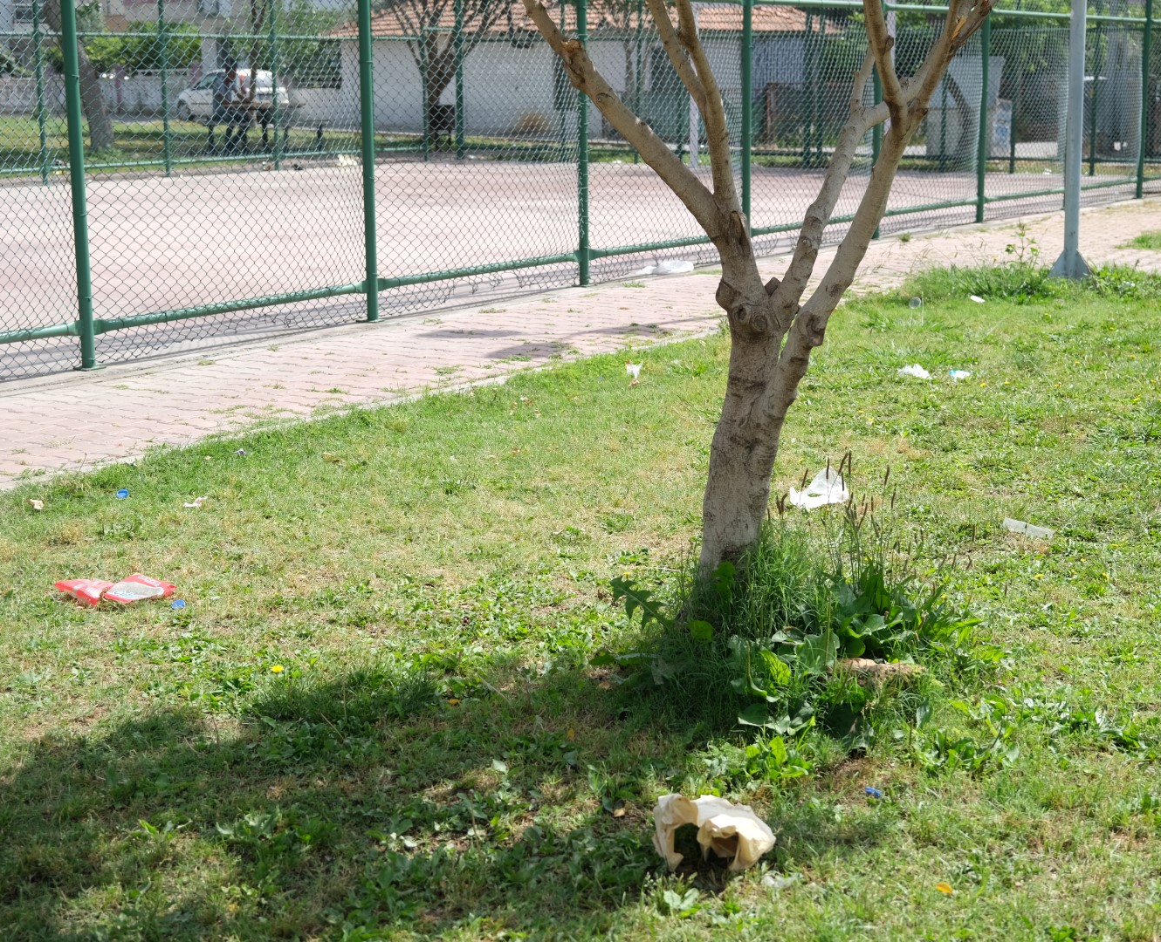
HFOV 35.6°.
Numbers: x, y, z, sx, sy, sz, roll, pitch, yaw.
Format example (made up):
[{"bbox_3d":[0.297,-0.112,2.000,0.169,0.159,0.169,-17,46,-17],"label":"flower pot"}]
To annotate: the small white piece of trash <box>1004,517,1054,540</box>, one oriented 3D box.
[{"bbox_3d":[1.323,0.170,5.335,0.075,0.030,0.170,-10,15,-39],"label":"small white piece of trash"}]

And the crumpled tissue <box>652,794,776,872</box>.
[{"bbox_3d":[0.231,0.631,3.137,0.205,0.090,0.140,1,12,6],"label":"crumpled tissue"}]

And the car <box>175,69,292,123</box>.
[{"bbox_3d":[-9.984,-10.799,52.000,3.800,1.480,1.650,11,16,43],"label":"car"}]

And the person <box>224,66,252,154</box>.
[{"bbox_3d":[-5.694,-5.970,29.800,0.720,1.380,0.520,-2,12,-10],"label":"person"}]

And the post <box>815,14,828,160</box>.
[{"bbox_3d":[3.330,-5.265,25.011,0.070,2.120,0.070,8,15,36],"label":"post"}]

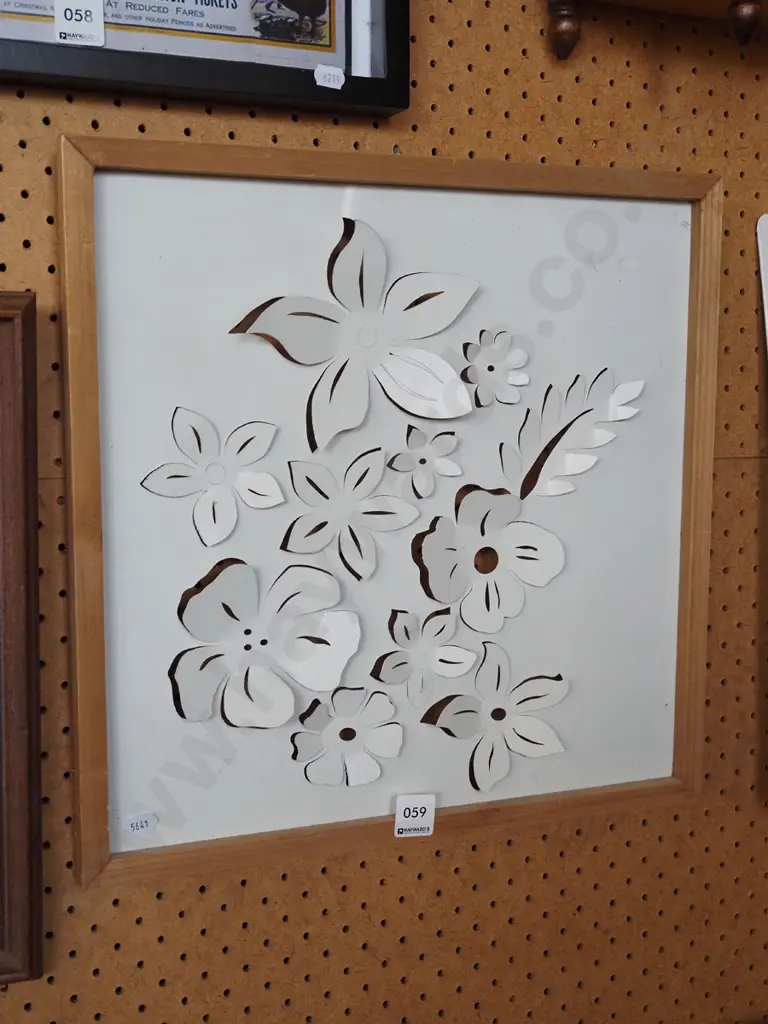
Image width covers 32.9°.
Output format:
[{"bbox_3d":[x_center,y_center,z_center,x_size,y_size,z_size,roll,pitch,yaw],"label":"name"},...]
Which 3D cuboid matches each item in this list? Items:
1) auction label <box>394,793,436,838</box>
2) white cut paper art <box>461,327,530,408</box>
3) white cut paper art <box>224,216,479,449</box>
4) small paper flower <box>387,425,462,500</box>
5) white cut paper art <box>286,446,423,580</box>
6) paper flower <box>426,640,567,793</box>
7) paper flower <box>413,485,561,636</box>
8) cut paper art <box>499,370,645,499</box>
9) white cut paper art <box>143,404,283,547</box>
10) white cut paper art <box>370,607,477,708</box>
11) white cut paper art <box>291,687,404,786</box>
[{"bbox_3d":[0.027,0.258,1.103,0.035,0.037,0.002,-3,7,-21],"label":"auction label"},{"bbox_3d":[0.092,-0.117,1.066,0.062,0.063,0.012,-3,8,-22],"label":"white cut paper art"},{"bbox_3d":[-0.020,-0.137,1.015,0.208,0.179,0.019,-3,8,-22],"label":"white cut paper art"},{"bbox_3d":[0.033,-0.041,1.053,0.066,0.060,0.010,-3,8,-22],"label":"small paper flower"},{"bbox_3d":[-0.026,0.003,1.034,0.118,0.107,0.012,-3,8,-22],"label":"white cut paper art"},{"bbox_3d":[0.098,0.177,1.126,0.143,0.133,0.020,-3,7,-21],"label":"paper flower"},{"bbox_3d":[0.088,0.039,1.081,0.143,0.126,0.018,-3,8,-22],"label":"paper flower"},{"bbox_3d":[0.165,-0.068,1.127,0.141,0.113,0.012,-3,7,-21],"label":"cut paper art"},{"bbox_3d":[-0.131,-0.027,1.016,0.117,0.110,0.010,-3,7,-21],"label":"white cut paper art"},{"bbox_3d":[0.035,0.124,1.097,0.097,0.087,0.014,-3,7,-21],"label":"white cut paper art"},{"bbox_3d":[-0.030,0.187,1.079,0.098,0.085,0.014,-3,7,-21],"label":"white cut paper art"}]

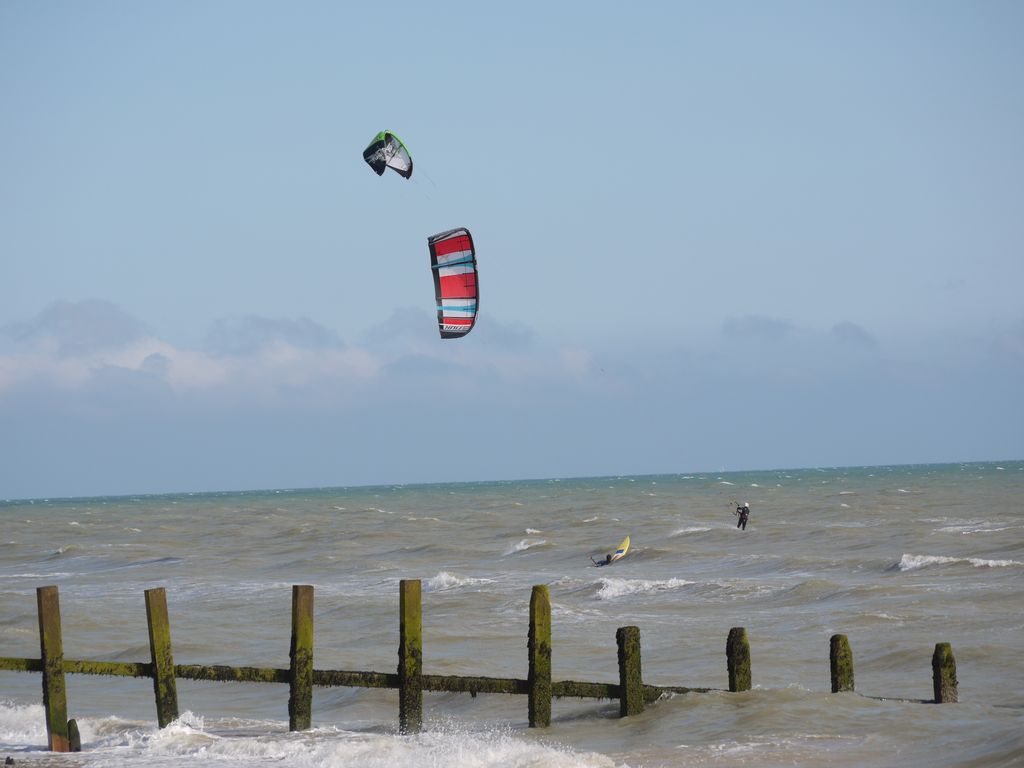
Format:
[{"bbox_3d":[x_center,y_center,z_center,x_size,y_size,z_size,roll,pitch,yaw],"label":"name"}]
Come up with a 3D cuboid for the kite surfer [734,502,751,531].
[{"bbox_3d":[13.834,7.951,298.000,0.800,1.670,0.600,-3,-1,34],"label":"kite surfer"}]

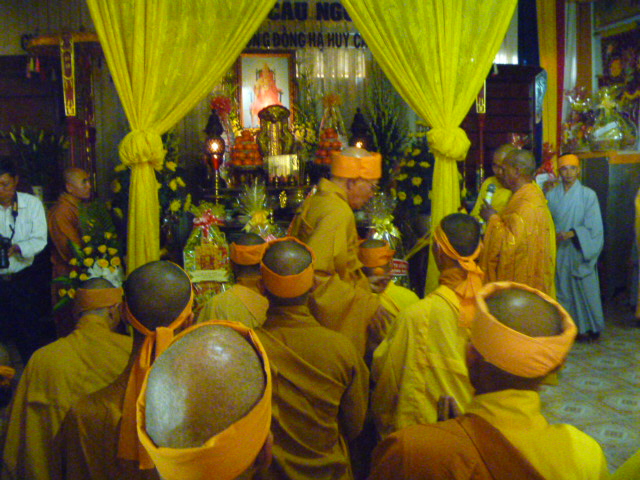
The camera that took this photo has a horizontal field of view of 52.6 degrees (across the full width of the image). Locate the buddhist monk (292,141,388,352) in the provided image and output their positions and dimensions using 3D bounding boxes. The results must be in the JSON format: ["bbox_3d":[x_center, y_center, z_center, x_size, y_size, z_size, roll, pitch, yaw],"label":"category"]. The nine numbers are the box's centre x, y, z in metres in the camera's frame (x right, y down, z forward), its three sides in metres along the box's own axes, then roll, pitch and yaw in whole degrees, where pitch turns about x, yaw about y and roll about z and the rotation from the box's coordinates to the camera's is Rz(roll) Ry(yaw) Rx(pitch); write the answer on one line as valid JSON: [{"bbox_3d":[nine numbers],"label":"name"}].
[{"bbox_3d":[0.106,0.397,2.884,0.450,1.600,0.500,-2,6,-9],"label":"buddhist monk"}]

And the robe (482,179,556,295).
[{"bbox_3d":[1.303,0.295,4.233,0.480,1.340,0.500,1,7,20],"label":"robe"}]

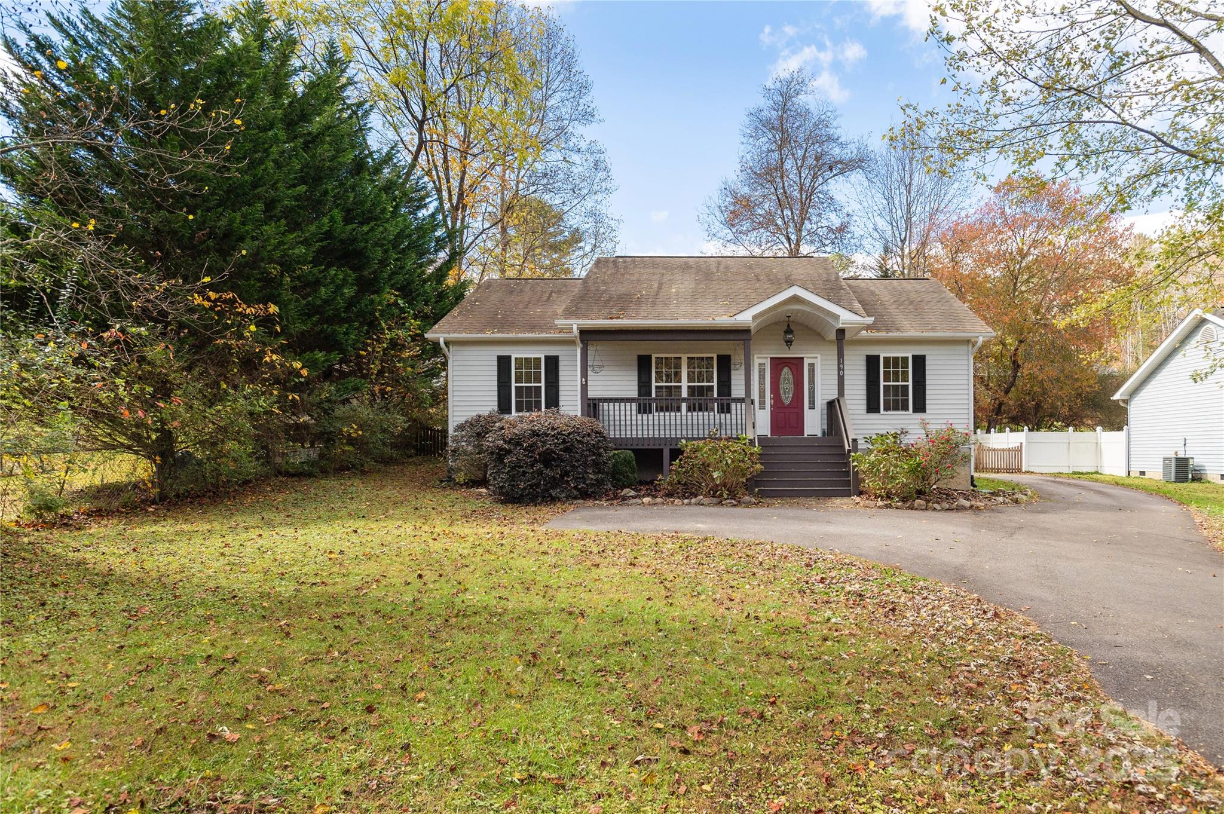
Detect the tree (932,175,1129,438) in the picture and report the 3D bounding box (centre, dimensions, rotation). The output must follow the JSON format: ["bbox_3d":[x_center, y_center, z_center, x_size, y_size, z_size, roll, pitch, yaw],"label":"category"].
[{"bbox_3d":[23.400,-5.100,36.000,11.200,15.300,10.600,0,-1,0],"label":"tree"}]

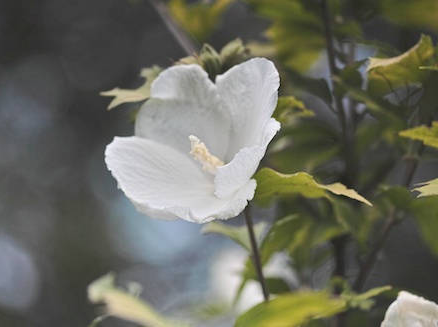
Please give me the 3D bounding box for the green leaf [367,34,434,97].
[{"bbox_3d":[0.089,-0.048,1.050,0.035,0.028,0.026,-6,18,-20],"label":"green leaf"}]

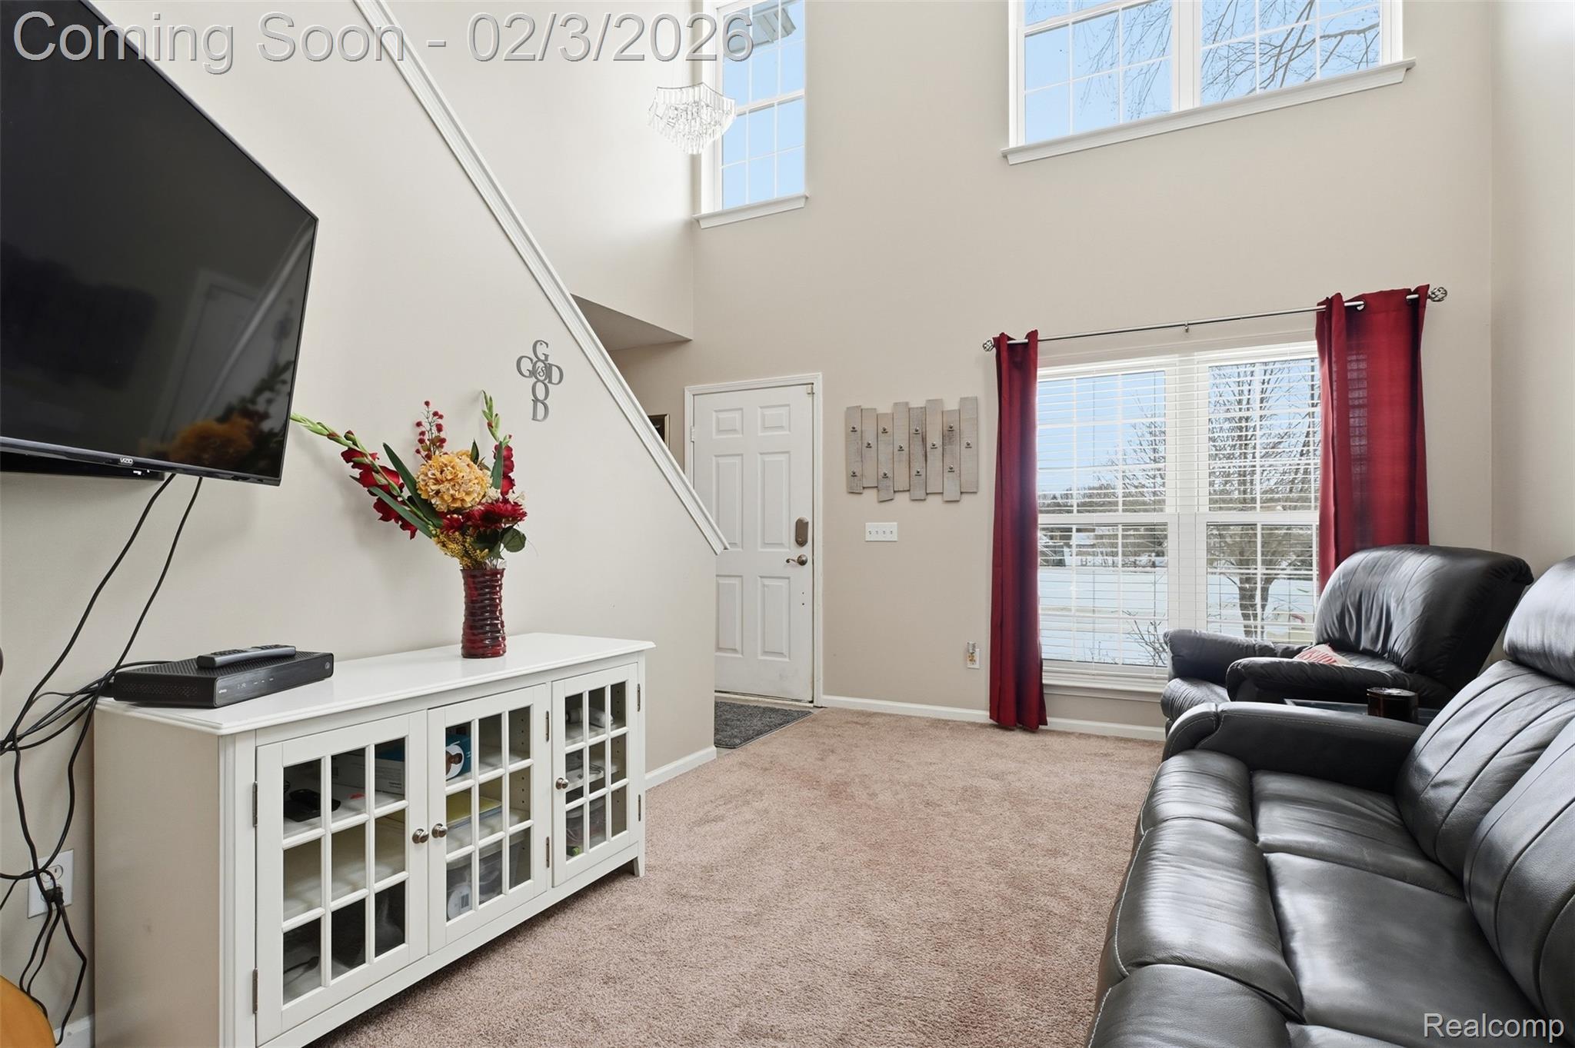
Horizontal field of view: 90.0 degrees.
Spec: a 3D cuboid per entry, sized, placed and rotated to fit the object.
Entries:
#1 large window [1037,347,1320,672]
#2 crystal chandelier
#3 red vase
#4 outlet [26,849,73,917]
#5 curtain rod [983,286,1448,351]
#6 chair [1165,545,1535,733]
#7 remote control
[{"bbox_3d":[2.089,-0.025,4.100,1.760,1.730,0.090,0,-1,27],"label":"large window"},{"bbox_3d":[-0.572,-2.375,4.713,0.500,0.312,0.500,0,-1,27],"label":"crystal chandelier"},{"bbox_3d":[-0.884,0.255,2.292,0.120,0.253,0.120,0,-1,27],"label":"red vase"},{"bbox_3d":[-1.496,0.729,1.598,0.012,0.115,0.070,0,-1,27],"label":"outlet"},{"bbox_3d":[2.053,-1.021,4.035,2.090,0.075,0.110,0,-1,27],"label":"curtain rod"},{"bbox_3d":[2.076,0.598,3.081,1.020,1.050,1.000,0,-1,13],"label":"chair"},{"bbox_3d":[-1.236,0.303,1.813,0.050,0.026,0.200,0,-1,17],"label":"remote control"}]

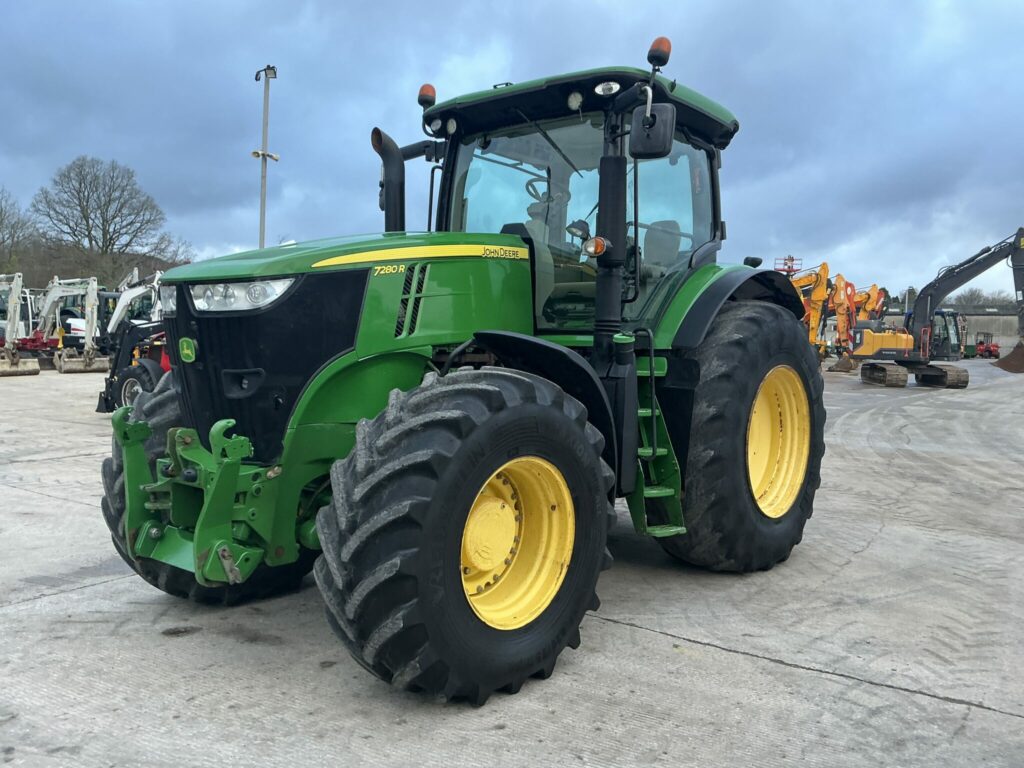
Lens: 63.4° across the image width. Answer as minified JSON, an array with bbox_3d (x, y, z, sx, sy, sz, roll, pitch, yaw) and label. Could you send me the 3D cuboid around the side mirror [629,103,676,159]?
[{"bbox_3d":[0.856,-1.538,5.045,0.260,0.340,0.090,2,3,17],"label":"side mirror"}]

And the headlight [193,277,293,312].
[{"bbox_3d":[-1.256,-0.421,3.907,0.460,0.170,0.170,2,3,3],"label":"headlight"}]

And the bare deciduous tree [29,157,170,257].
[{"bbox_3d":[-44.929,-18.200,90.000,14.600,13.000,13.500,0,3,-27],"label":"bare deciduous tree"}]

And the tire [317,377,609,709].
[{"bbox_3d":[-0.156,0.684,4.045,0.600,1.514,1.590,4,4,42],"label":"tire"}]

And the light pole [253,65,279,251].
[{"bbox_3d":[-8.160,-5.178,27.272,0.700,10.360,0.600,1,3,0],"label":"light pole"}]

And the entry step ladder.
[{"bbox_3d":[0.863,0.376,5.301,0.430,1.190,0.490,4,4,41],"label":"entry step ladder"}]

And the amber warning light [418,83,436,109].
[{"bbox_3d":[-0.649,-2.217,6.364,0.135,0.195,0.135,1,3,0],"label":"amber warning light"}]

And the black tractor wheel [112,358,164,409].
[{"bbox_3d":[-6.512,0.212,14.547,1.100,1.080,0.340,3,3,30],"label":"black tractor wheel"}]

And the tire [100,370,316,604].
[{"bbox_3d":[-1.754,0.572,5.365,0.600,1.514,1.590,4,4,42],"label":"tire"}]

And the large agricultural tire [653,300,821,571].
[{"bbox_3d":[1.730,0.383,6.259,0.700,1.980,2.030,4,4,41],"label":"large agricultural tire"}]

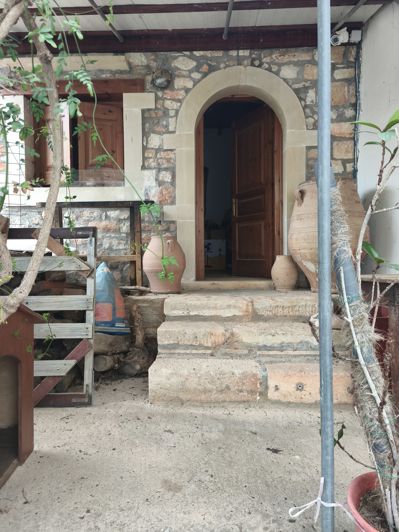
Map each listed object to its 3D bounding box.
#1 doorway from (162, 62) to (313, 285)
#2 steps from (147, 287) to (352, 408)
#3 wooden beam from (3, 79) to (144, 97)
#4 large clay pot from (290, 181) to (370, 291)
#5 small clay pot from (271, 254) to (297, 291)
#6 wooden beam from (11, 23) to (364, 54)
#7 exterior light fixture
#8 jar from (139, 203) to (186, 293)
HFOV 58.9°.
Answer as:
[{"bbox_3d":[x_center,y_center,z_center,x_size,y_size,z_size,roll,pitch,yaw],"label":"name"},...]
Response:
[{"bbox_3d":[0.460,-1.037,4.127,1.732,2.411,0.250,0,2,2],"label":"doorway"},{"bbox_3d":[0.414,0.673,3.316,1.574,0.766,1.157,0,2,2],"label":"steps"},{"bbox_3d":[-1.437,-2.034,4.096,1.632,0.152,0.130,0,2,2],"label":"wooden beam"},{"bbox_3d":[1.312,-0.303,3.568,0.780,1.113,0.780,0,2,2],"label":"large clay pot"},{"bbox_3d":[0.918,0.076,3.801,0.280,0.377,0.280,0,2,2],"label":"small clay pot"},{"bbox_3d":[-0.183,-2.536,3.947,3.953,0.184,0.100,0,2,2],"label":"wooden beam"},{"bbox_3d":[-0.417,-2.083,3.948,0.235,0.219,0.140,0,2,2],"label":"exterior light fixture"},{"bbox_3d":[-0.370,-0.021,3.758,0.430,0.596,0.430,0,2,2],"label":"jar"}]

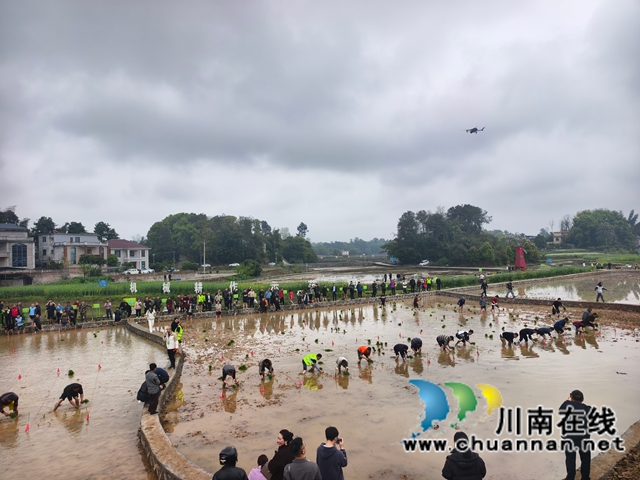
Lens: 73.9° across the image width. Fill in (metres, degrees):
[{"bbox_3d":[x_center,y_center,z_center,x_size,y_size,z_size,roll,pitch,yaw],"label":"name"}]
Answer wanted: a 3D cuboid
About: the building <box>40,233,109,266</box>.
[{"bbox_3d":[-61.630,2.810,107.000,10.690,8.860,11.760,-1,-1,35],"label":"building"}]

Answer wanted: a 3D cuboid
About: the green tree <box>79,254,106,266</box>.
[{"bbox_3d":[-53.450,4.890,100.000,6.200,2.860,4.130,1,-1,-28],"label":"green tree"}]

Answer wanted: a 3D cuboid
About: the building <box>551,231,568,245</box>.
[{"bbox_3d":[124.190,-0.810,220.000,8.360,7.270,7.600,-1,-1,38],"label":"building"}]

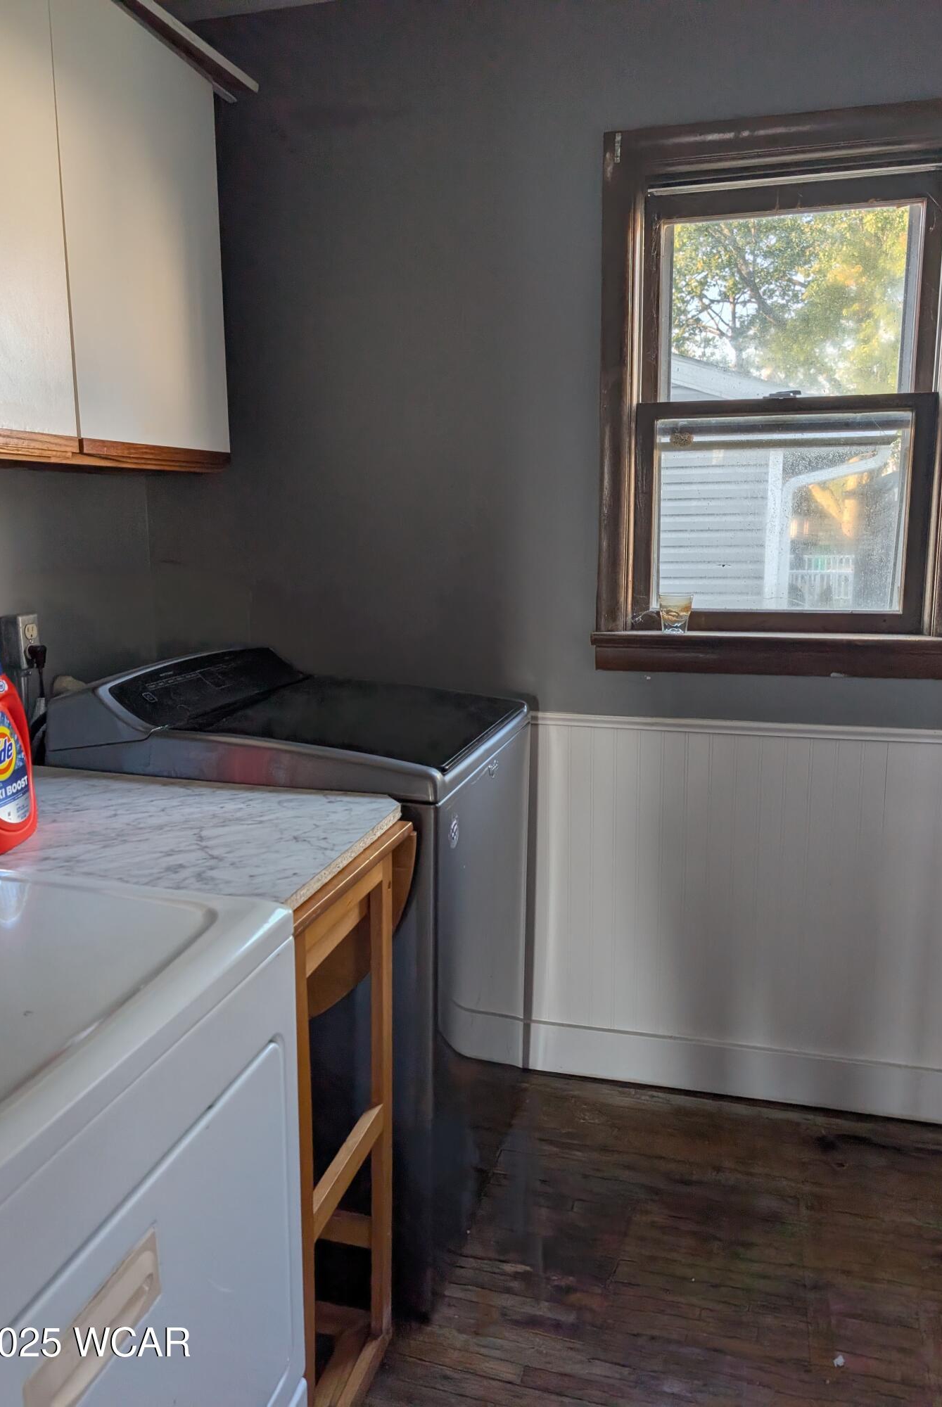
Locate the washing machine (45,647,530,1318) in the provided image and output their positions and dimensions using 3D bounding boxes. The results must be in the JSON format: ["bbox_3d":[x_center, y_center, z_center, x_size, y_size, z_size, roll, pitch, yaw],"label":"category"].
[{"bbox_3d":[-0.312,0.468,2.034,0.715,1.050,0.700,3,10,15],"label":"washing machine"}]

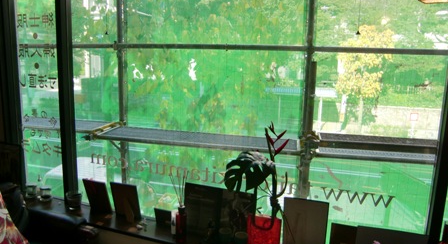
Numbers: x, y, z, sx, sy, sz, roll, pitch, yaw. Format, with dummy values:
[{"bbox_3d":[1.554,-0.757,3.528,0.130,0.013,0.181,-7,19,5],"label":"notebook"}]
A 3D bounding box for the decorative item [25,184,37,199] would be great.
[{"bbox_3d":[-1.358,0.488,2.545,0.077,0.078,0.077,5,10,20],"label":"decorative item"}]

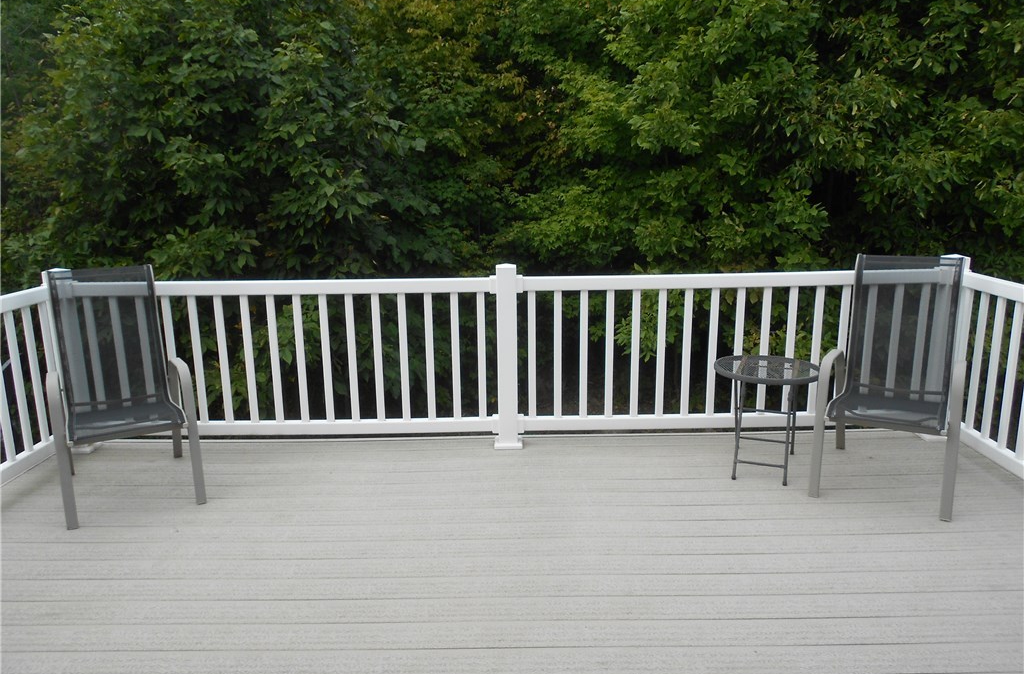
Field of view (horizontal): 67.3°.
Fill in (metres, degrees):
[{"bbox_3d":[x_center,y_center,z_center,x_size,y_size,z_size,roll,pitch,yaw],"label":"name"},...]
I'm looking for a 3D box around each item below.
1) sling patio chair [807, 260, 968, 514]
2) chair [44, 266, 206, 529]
[{"bbox_3d":[1.739,0.180,3.494,0.560,1.005,0.720,6,14,29],"label":"sling patio chair"},{"bbox_3d":[-1.790,0.223,3.503,0.560,1.000,0.720,-8,14,-29],"label":"chair"}]

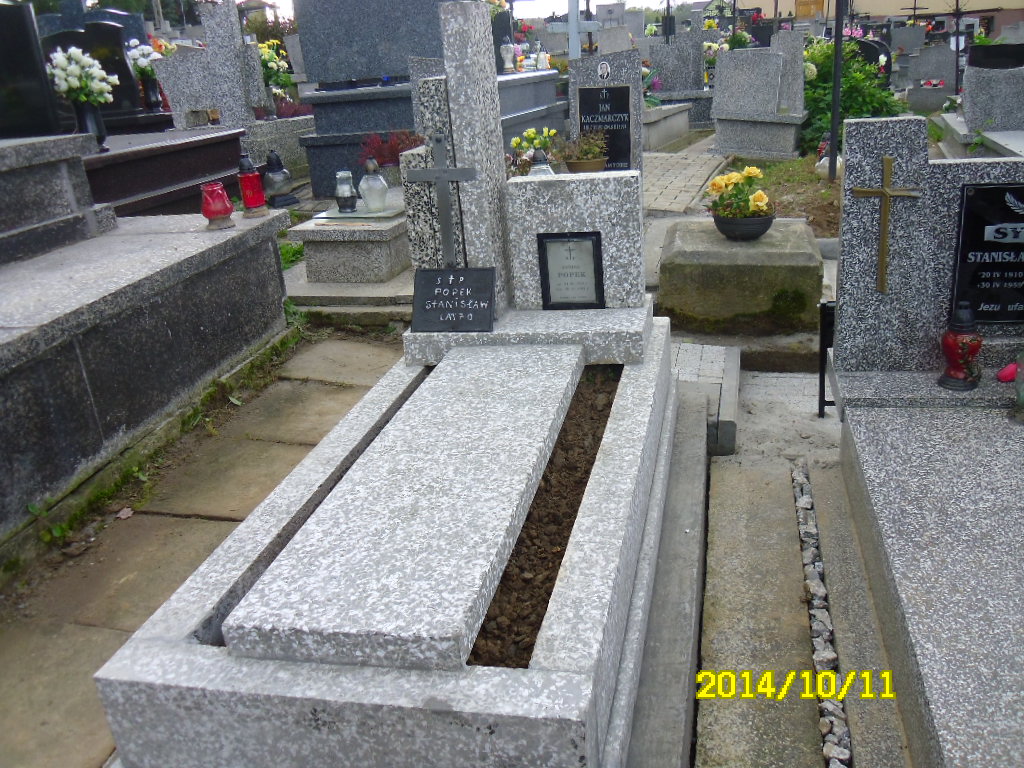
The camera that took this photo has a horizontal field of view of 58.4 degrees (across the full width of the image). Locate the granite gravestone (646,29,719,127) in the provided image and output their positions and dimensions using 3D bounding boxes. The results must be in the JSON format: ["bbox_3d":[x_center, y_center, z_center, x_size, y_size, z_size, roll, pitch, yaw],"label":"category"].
[{"bbox_3d":[1.764,-3.090,9.377,0.740,0.950,0.380,3,22,20],"label":"granite gravestone"}]

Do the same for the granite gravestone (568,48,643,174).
[{"bbox_3d":[0.618,-1.741,5.998,0.460,0.790,0.120,3,22,20],"label":"granite gravestone"}]

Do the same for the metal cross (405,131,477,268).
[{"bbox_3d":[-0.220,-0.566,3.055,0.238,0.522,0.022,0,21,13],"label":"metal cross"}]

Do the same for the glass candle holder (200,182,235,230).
[{"bbox_3d":[-1.298,-0.795,4.064,0.136,0.191,0.136,-11,21,-16],"label":"glass candle holder"}]

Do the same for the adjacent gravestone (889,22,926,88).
[{"bbox_3d":[6.497,-5.377,15.095,0.532,0.999,0.276,6,23,27],"label":"adjacent gravestone"}]

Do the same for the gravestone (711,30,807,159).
[{"bbox_3d":[2.154,-2.541,8.047,0.800,0.990,0.460,3,22,20],"label":"gravestone"}]

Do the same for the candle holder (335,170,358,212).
[{"bbox_3d":[-0.881,-1.027,4.878,0.120,0.205,0.120,1,22,15],"label":"candle holder"}]

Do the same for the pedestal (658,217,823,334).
[{"bbox_3d":[1.072,-0.508,4.297,0.680,0.369,0.630,1,21,17],"label":"pedestal"}]

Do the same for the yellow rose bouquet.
[{"bbox_3d":[1.108,-0.926,4.464,0.330,0.225,0.280,1,22,15],"label":"yellow rose bouquet"}]

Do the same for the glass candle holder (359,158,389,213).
[{"bbox_3d":[-0.752,-1.069,4.932,0.158,0.282,0.158,-8,20,-7],"label":"glass candle holder"}]

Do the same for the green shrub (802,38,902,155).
[{"bbox_3d":[2.949,-2.523,7.941,0.920,0.820,0.820,3,22,20],"label":"green shrub"}]

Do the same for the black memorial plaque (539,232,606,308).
[{"bbox_3d":[0.205,-0.386,3.168,0.219,0.268,0.025,0,21,13],"label":"black memorial plaque"}]

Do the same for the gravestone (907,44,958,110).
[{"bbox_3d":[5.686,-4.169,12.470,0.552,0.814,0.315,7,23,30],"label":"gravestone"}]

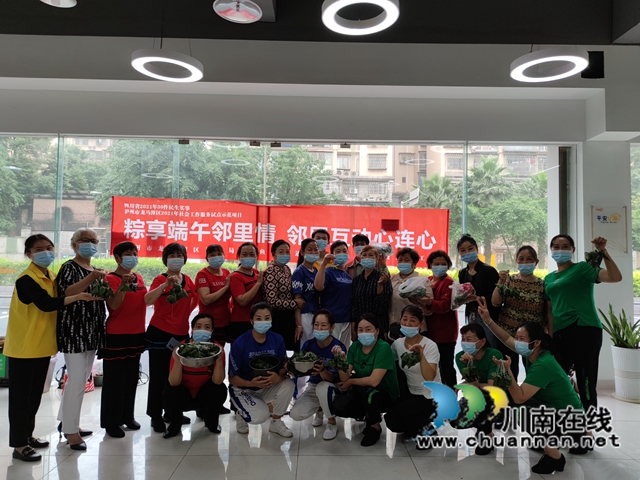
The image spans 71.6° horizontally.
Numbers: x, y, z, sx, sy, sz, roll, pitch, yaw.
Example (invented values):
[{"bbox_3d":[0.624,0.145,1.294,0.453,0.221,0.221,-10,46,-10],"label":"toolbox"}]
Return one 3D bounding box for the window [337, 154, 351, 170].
[{"bbox_3d":[2.648,-8.733,50.000,1.550,1.750,0.200,1,-3,-7],"label":"window"}]

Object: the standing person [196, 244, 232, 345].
[{"bbox_3d":[-0.963,0.804,3.969,0.420,1.535,0.370,3,-4,-39],"label":"standing person"}]

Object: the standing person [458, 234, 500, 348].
[{"bbox_3d":[1.442,0.772,4.010,0.450,1.640,0.340,-1,-3,34],"label":"standing person"}]

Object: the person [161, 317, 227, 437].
[{"bbox_3d":[-1.035,1.086,3.703,0.500,0.943,0.580,1,-3,-9],"label":"person"}]

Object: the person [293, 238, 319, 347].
[{"bbox_3d":[-0.101,0.790,4.164,0.420,1.606,0.310,2,-3,-29],"label":"person"}]

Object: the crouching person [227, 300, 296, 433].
[{"bbox_3d":[-0.491,1.039,3.725,0.600,1.040,0.660,1,-3,-13],"label":"crouching person"}]

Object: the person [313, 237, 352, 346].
[{"bbox_3d":[0.122,0.795,4.017,0.450,1.587,0.350,2,-3,-19],"label":"person"}]

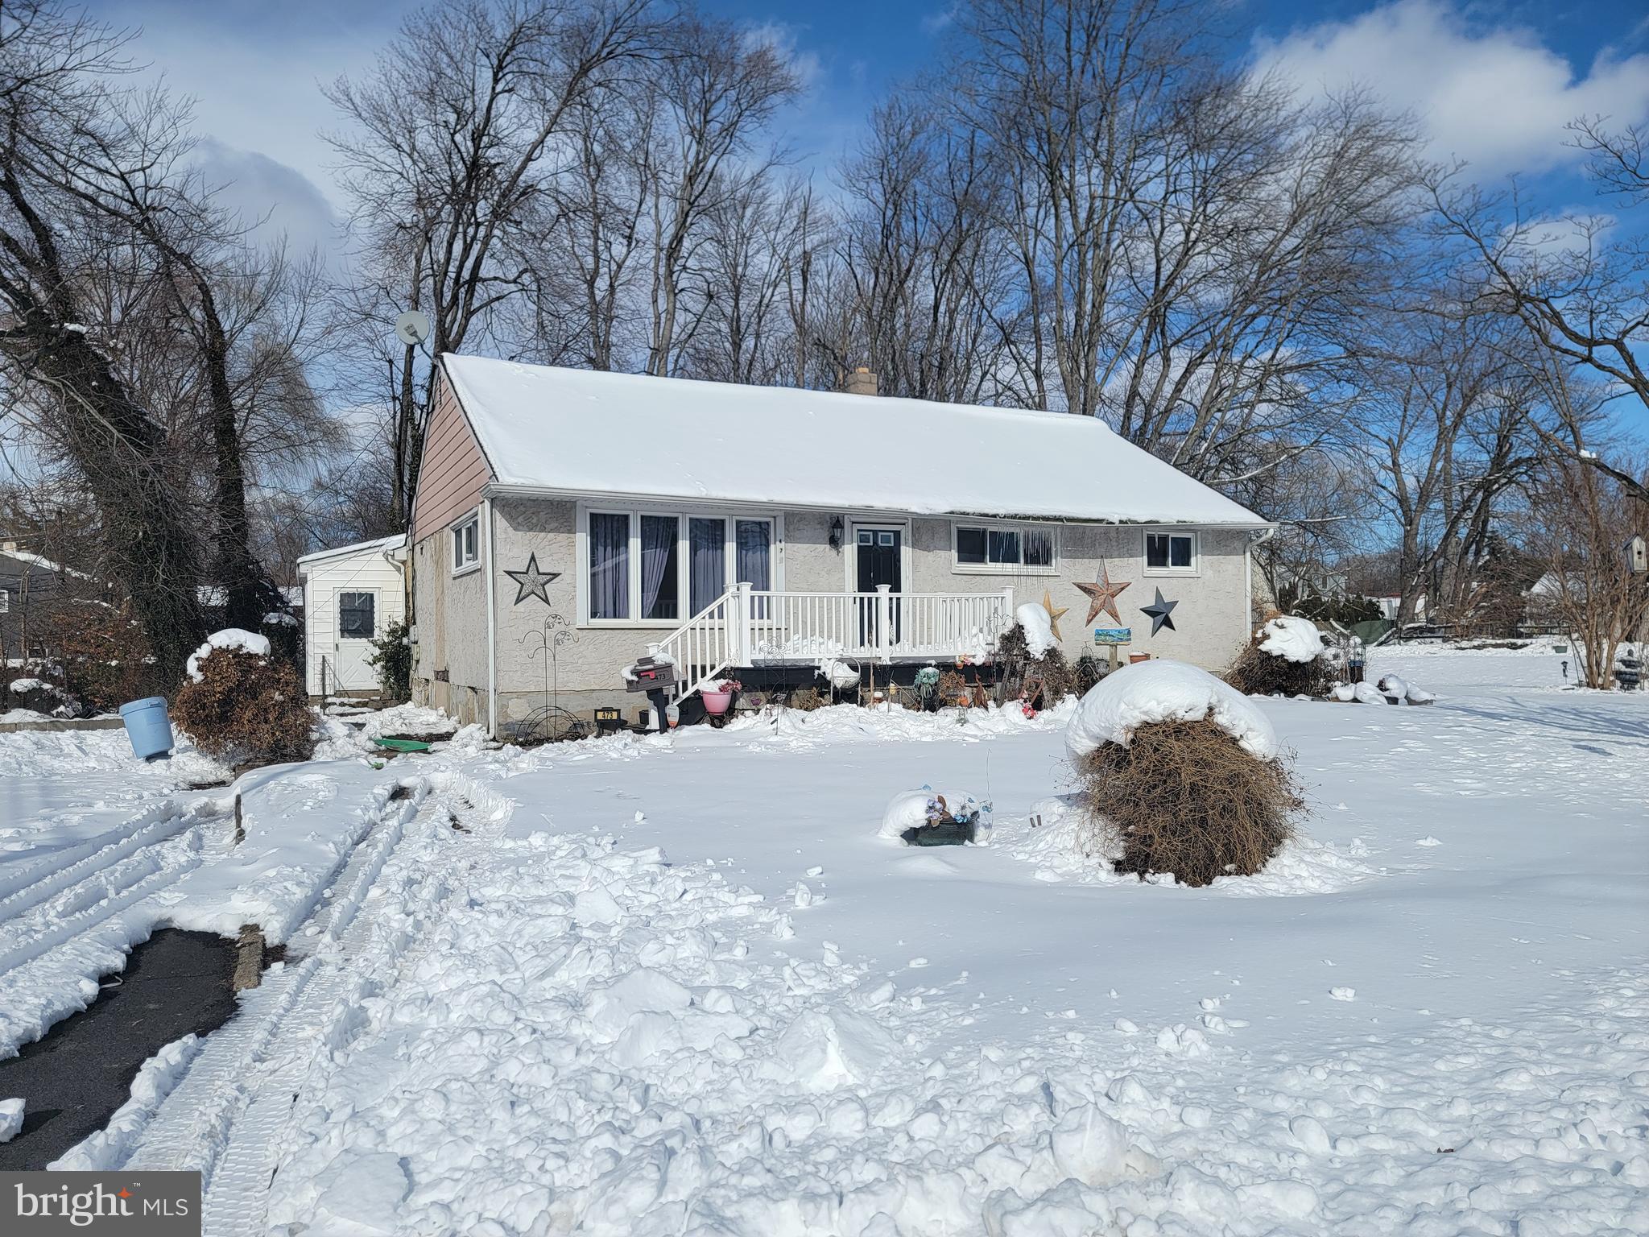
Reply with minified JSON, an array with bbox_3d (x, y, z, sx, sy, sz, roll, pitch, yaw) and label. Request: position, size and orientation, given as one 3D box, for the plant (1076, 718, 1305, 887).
[{"bbox_3d":[2.240,1.030,7.000,1.420,1.000,1.300,-1,-1,0],"label":"plant"}]

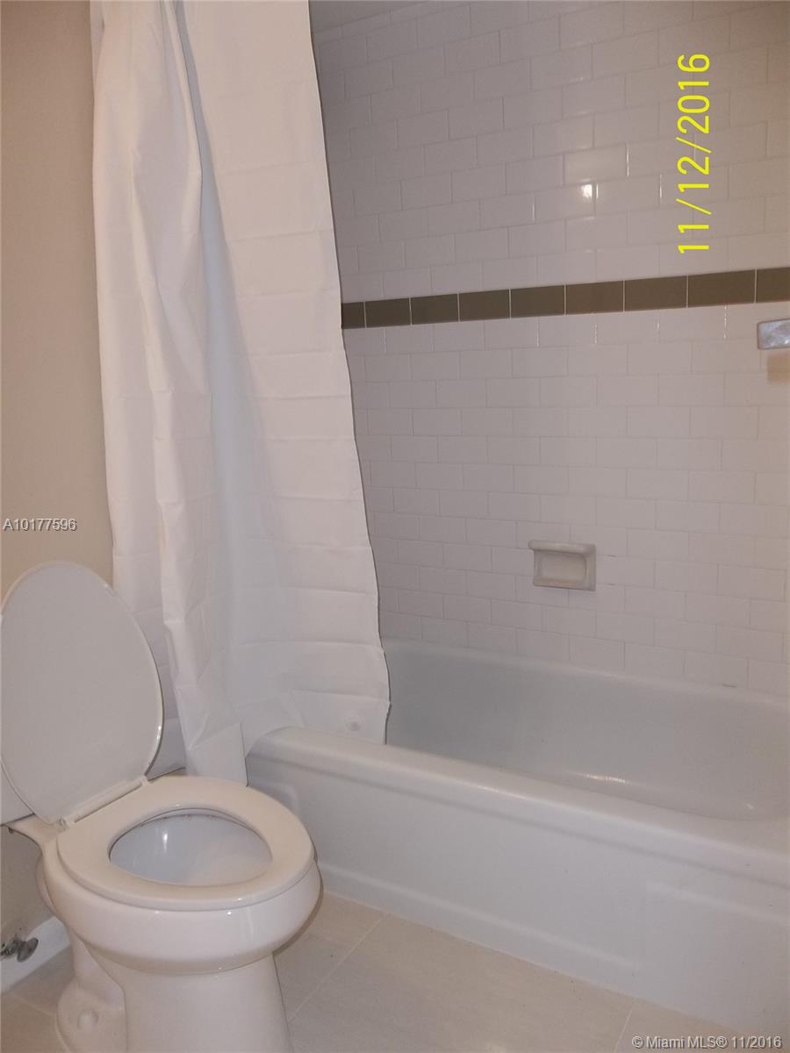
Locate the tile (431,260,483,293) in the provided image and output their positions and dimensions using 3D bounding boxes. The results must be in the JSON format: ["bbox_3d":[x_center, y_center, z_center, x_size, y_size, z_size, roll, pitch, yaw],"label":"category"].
[{"bbox_3d":[0.176,-0.696,2.281,0.153,0.076,0.009,4,14,29],"label":"tile"}]

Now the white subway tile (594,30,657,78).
[{"bbox_3d":[0.541,-1.104,1.918,0.152,0.076,0.009,4,14,29],"label":"white subway tile"}]

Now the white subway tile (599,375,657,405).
[{"bbox_3d":[0.581,-0.338,2.046,0.152,0.076,0.009,4,14,30],"label":"white subway tile"}]

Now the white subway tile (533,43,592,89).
[{"bbox_3d":[0.401,-1.097,1.970,0.152,0.076,0.010,4,14,30],"label":"white subway tile"}]

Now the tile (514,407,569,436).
[{"bbox_3d":[0.386,-0.277,2.183,0.152,0.076,0.010,4,14,30],"label":"tile"}]

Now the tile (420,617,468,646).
[{"bbox_3d":[0.152,0.323,2.537,0.153,0.076,0.009,4,14,29],"label":"tile"}]

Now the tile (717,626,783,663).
[{"bbox_3d":[0.880,0.288,2.033,0.152,0.076,0.008,4,14,30],"label":"tile"}]

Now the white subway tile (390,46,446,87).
[{"bbox_3d":[0.066,-1.214,2.168,0.152,0.076,0.009,4,14,29],"label":"white subway tile"}]

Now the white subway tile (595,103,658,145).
[{"bbox_3d":[0.550,-0.952,1.950,0.152,0.076,0.009,4,14,29],"label":"white subway tile"}]

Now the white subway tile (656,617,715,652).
[{"bbox_3d":[0.745,0.278,2.106,0.152,0.076,0.010,4,14,30],"label":"white subway tile"}]

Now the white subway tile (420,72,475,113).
[{"bbox_3d":[0.138,-1.119,2.120,0.152,0.076,0.008,4,14,30],"label":"white subway tile"}]

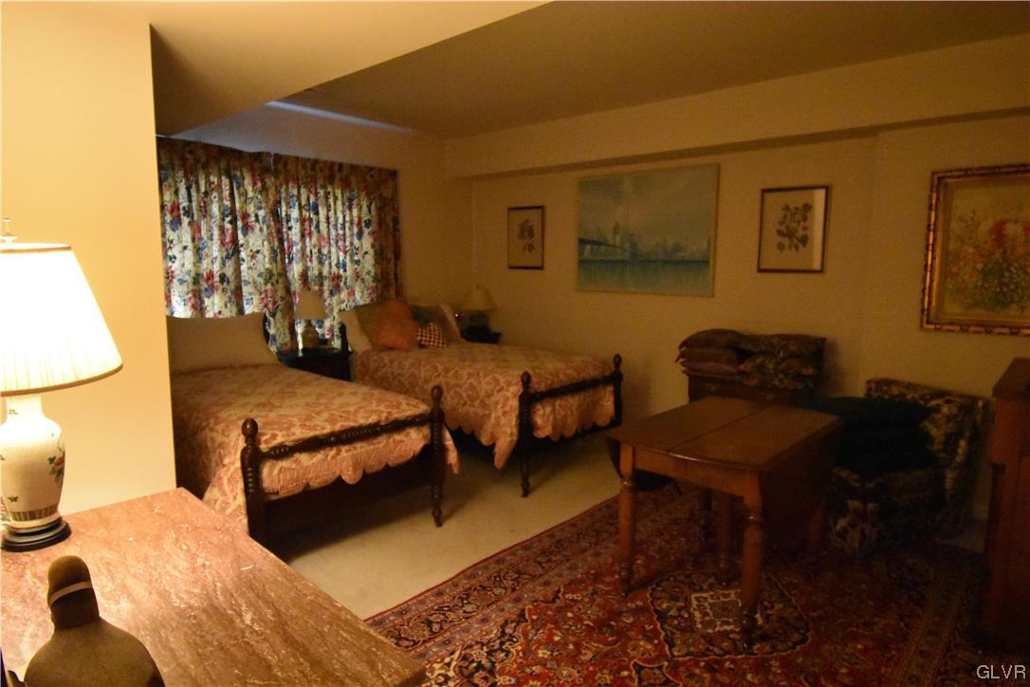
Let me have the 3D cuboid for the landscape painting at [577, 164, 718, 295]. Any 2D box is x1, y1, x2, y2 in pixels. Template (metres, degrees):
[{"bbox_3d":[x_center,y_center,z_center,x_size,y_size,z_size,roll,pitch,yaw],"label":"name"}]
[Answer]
[{"bbox_3d":[0.992,-0.874,4.788,1.249,0.954,0.040,7,10,41],"label":"landscape painting"}]

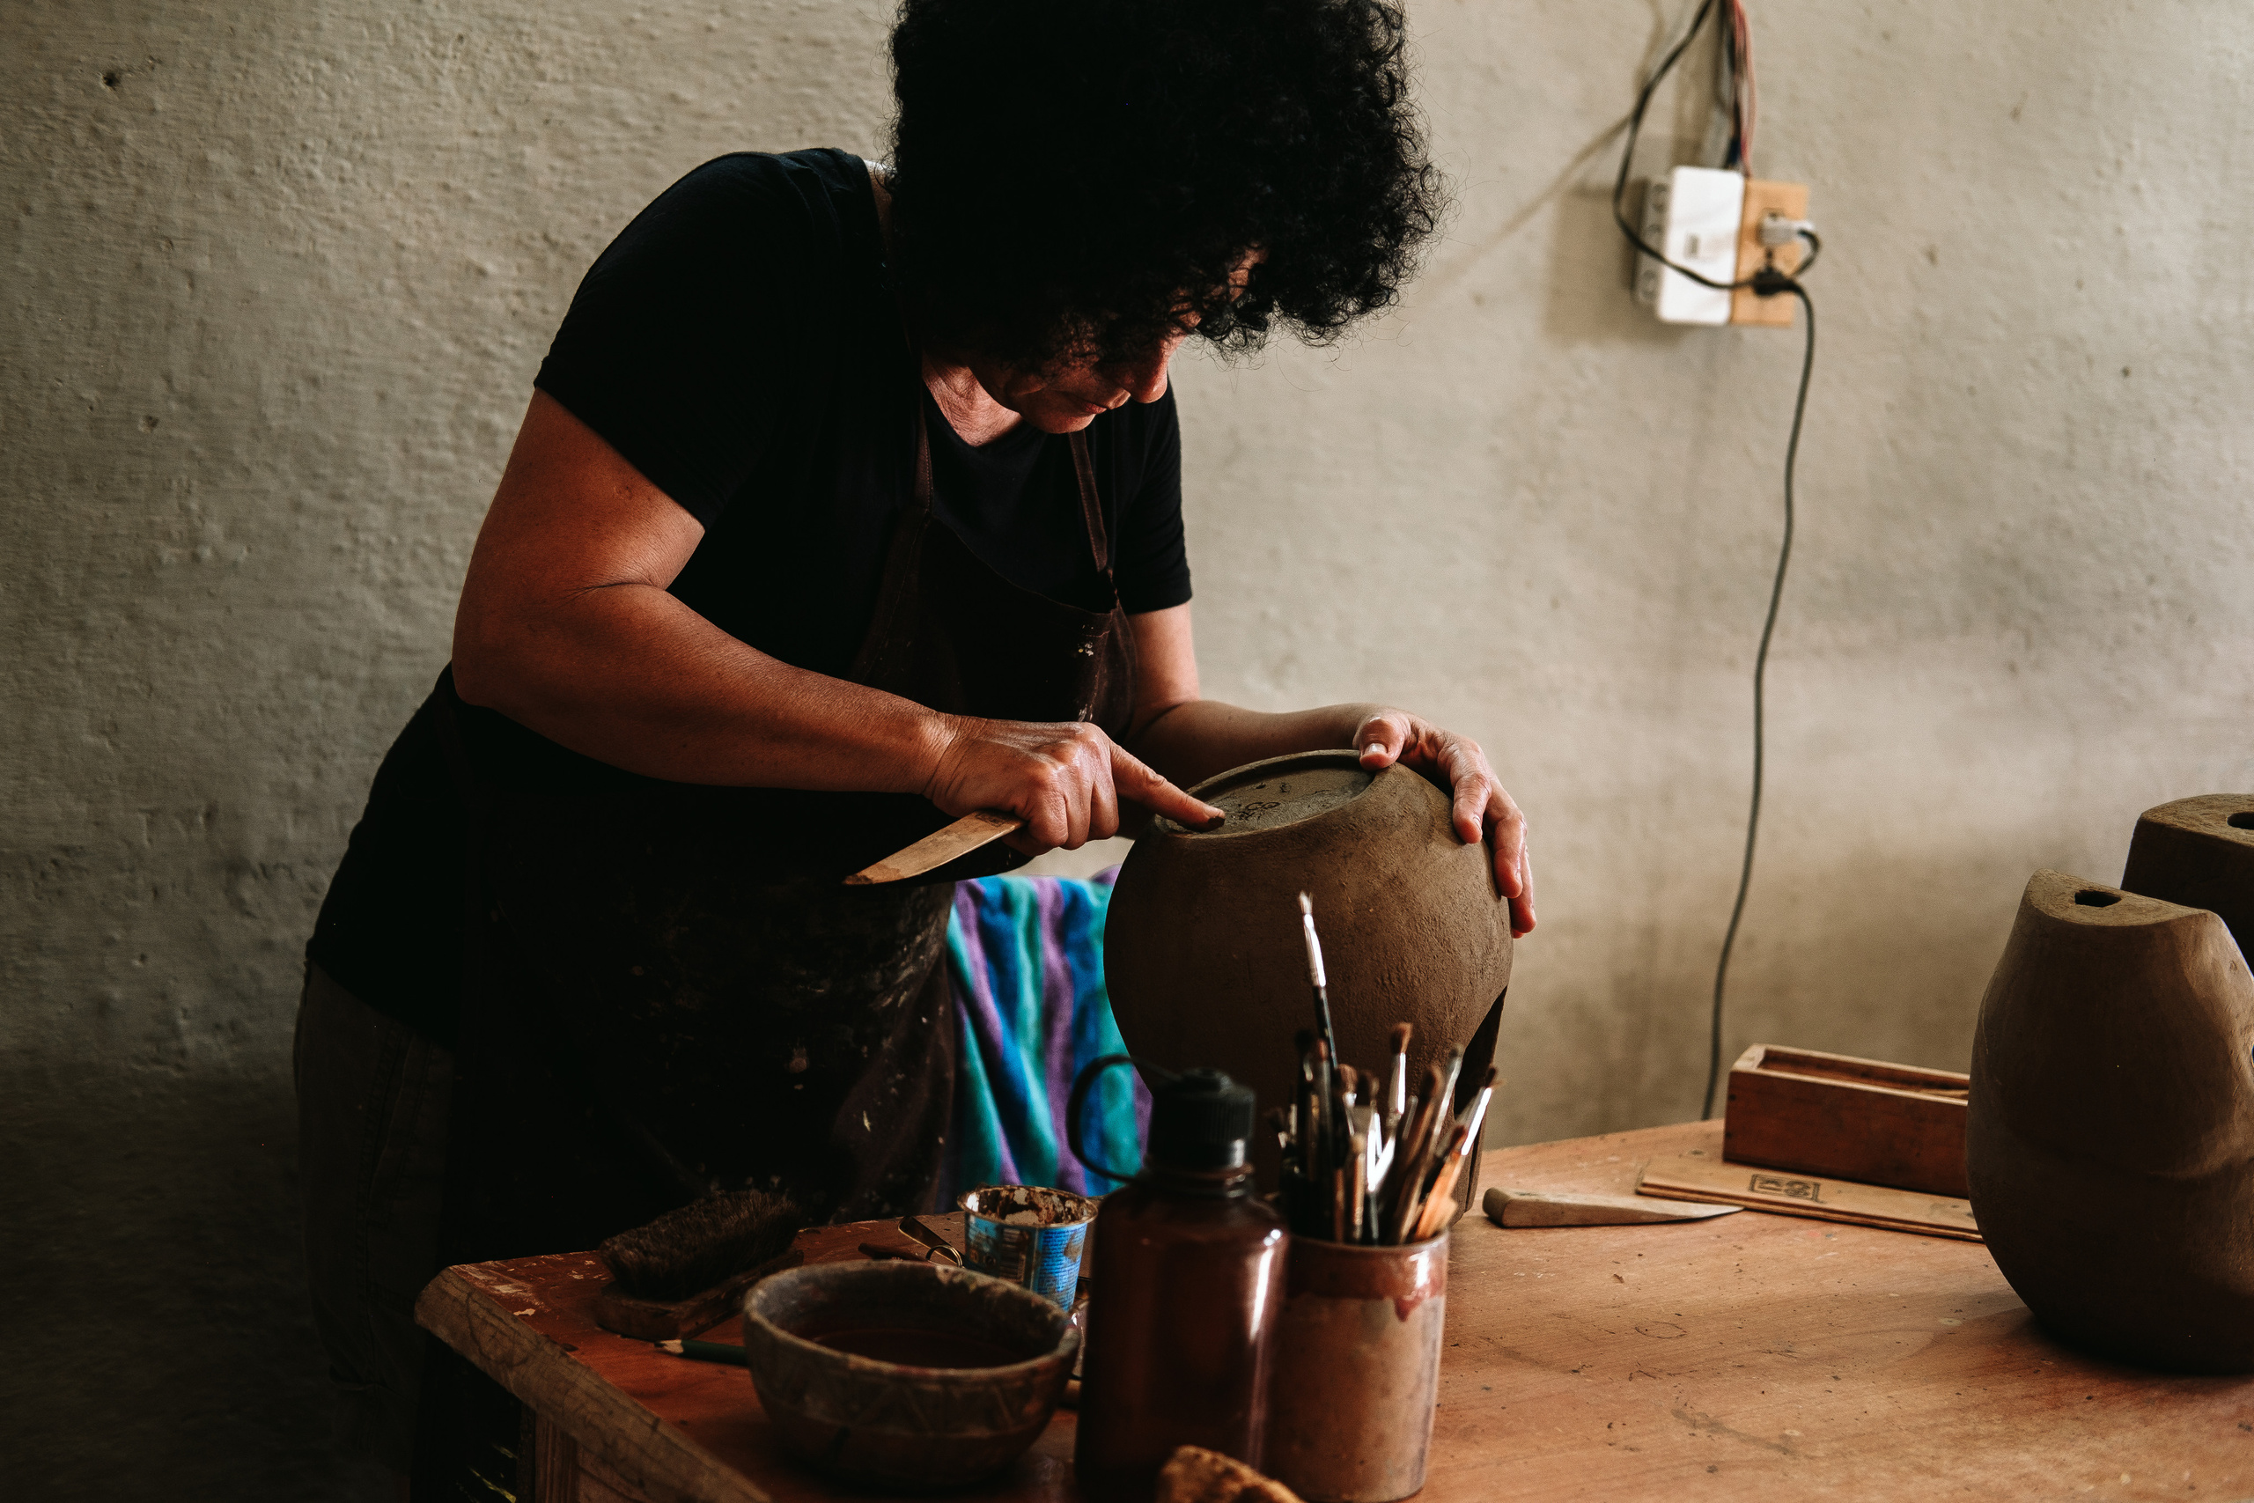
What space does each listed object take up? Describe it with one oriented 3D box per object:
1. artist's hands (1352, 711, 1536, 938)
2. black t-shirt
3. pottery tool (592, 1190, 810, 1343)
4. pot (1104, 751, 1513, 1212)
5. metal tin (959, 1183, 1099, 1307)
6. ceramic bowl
[{"bbox_3d":[0.163,0.036,1.700,0.095,0.115,0.110,-2,11,-37],"label":"artist's hands"},{"bbox_3d":[-0.212,-0.080,1.860,0.320,0.550,0.460,33,24,34],"label":"black t-shirt"},{"bbox_3d":[-0.190,0.225,1.493,0.048,0.040,0.118,8,10,21],"label":"pottery tool"},{"bbox_3d":[0.095,0.128,1.685,0.210,0.224,0.210,-11,13,3],"label":"pot"},{"bbox_3d":[-0.047,0.229,1.490,0.064,0.056,0.064,5,9,0],"label":"metal tin"},{"bbox_3d":[-0.088,0.252,1.315,0.132,0.059,0.132,4,9,-1],"label":"ceramic bowl"}]

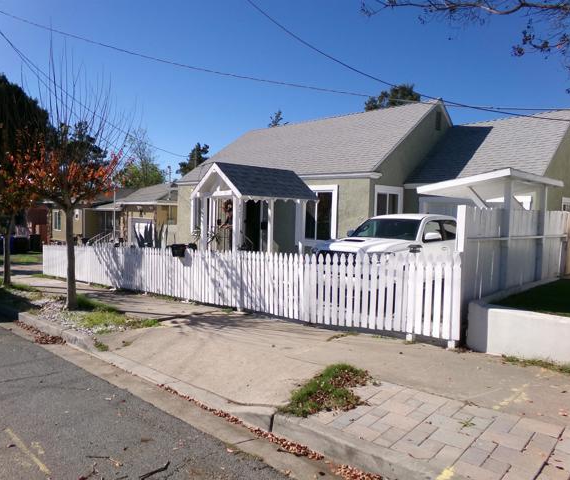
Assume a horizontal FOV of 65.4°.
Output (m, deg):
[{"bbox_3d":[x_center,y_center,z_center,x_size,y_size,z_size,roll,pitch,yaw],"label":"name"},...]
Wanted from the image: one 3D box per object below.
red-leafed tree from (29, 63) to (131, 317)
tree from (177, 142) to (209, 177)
[{"bbox_3d":[-4.076,-1.038,8.765,2.050,4.833,2.050,4,4,42],"label":"red-leafed tree"},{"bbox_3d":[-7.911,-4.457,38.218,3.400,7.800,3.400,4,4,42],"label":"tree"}]

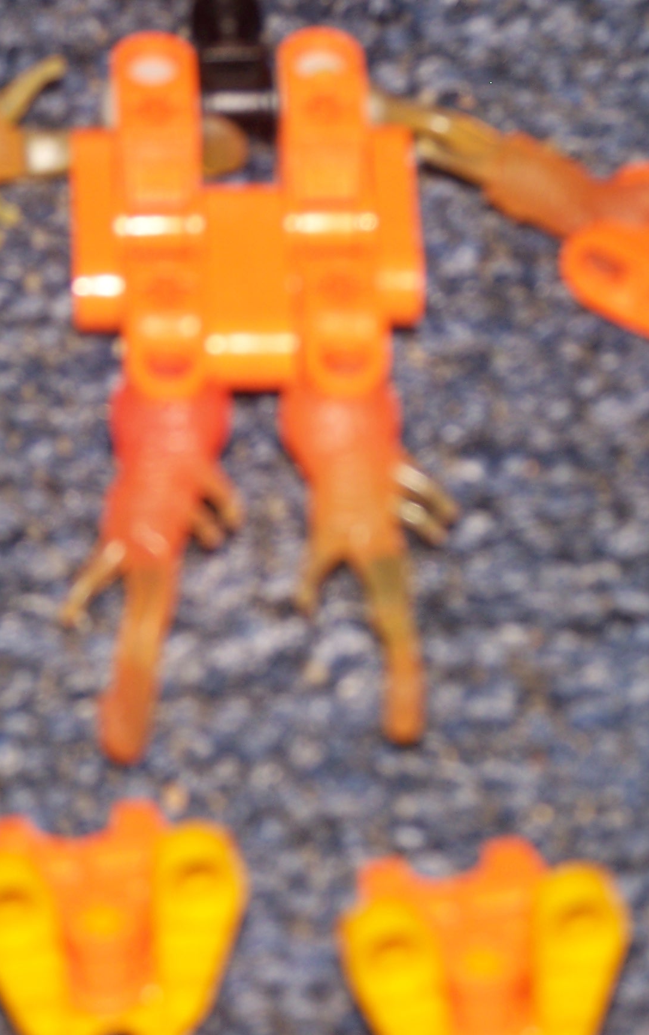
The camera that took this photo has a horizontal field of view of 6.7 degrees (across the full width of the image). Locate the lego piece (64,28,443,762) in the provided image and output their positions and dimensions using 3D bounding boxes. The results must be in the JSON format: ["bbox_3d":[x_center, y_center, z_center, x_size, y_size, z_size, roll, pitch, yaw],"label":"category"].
[{"bbox_3d":[-0.006,-0.014,0.522,0.036,0.019,0.079,-1,49,-1],"label":"lego piece"}]

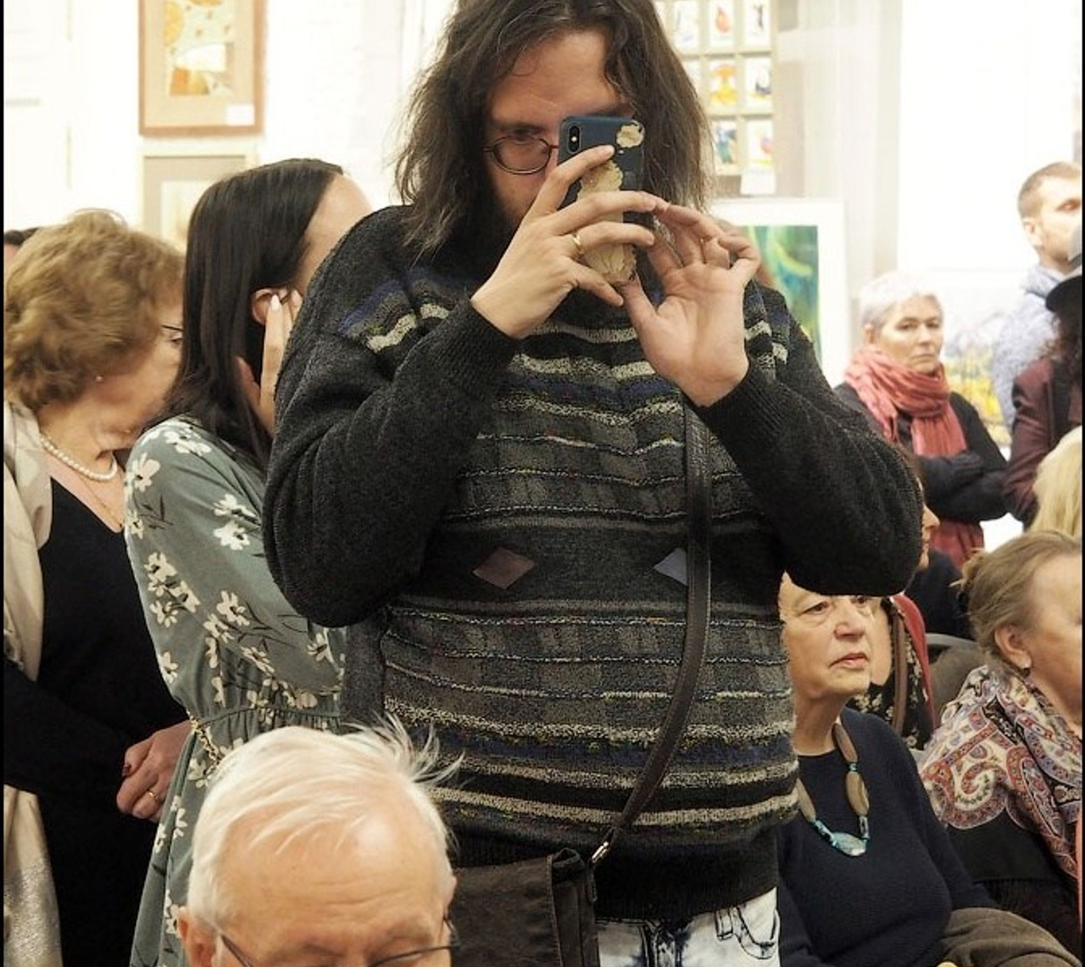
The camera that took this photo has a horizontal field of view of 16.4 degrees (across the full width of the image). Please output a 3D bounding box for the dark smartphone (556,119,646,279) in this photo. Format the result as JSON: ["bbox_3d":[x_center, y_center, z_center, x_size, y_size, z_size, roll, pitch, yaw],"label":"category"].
[{"bbox_3d":[0.050,-0.248,3.290,0.073,0.146,0.009,1,14,-8],"label":"dark smartphone"}]

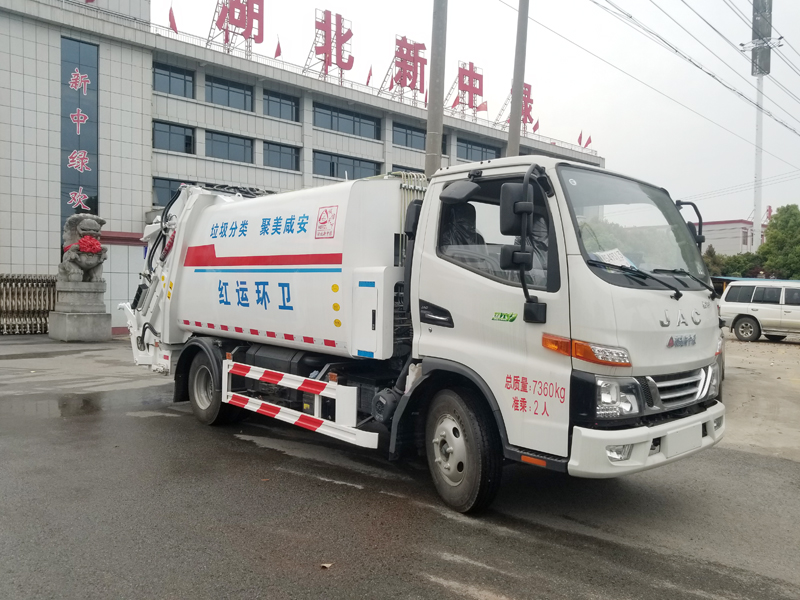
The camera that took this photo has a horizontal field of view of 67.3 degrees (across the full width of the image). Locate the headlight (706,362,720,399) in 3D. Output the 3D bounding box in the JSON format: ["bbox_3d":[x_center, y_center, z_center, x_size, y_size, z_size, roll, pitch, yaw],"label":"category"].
[{"bbox_3d":[2.165,0.555,4.207,0.280,0.250,0.150,0,2,-44],"label":"headlight"}]

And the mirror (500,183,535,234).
[{"bbox_3d":[0.601,-0.469,3.098,0.175,0.270,0.080,1,1,-11],"label":"mirror"}]

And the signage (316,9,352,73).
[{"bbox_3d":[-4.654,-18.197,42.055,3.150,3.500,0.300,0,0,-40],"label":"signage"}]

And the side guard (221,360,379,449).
[{"bbox_3d":[-0.888,0.798,4.920,0.110,0.400,2.227,0,2,-44],"label":"side guard"}]

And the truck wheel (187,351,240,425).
[{"bbox_3d":[-1.960,0.900,6.221,0.210,0.775,0.775,0,2,-44],"label":"truck wheel"}]

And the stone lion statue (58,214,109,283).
[{"bbox_3d":[-9.481,-1.543,18.000,1.350,2.050,1.150,0,0,40],"label":"stone lion statue"}]

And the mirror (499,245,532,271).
[{"bbox_3d":[0.598,-0.219,3.100,0.170,0.135,0.075,1,1,-11],"label":"mirror"}]

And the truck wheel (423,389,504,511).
[{"bbox_3d":[0.390,0.966,3.896,0.210,0.775,0.775,1,2,-22],"label":"truck wheel"}]

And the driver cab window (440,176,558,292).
[{"bbox_3d":[0.552,-0.391,3.507,0.100,0.650,0.850,0,2,-44],"label":"driver cab window"}]

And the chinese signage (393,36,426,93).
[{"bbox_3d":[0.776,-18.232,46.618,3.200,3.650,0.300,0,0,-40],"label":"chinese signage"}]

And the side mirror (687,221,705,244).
[{"bbox_3d":[2.311,-0.460,4.717,0.080,0.270,0.170,2,2,21],"label":"side mirror"}]

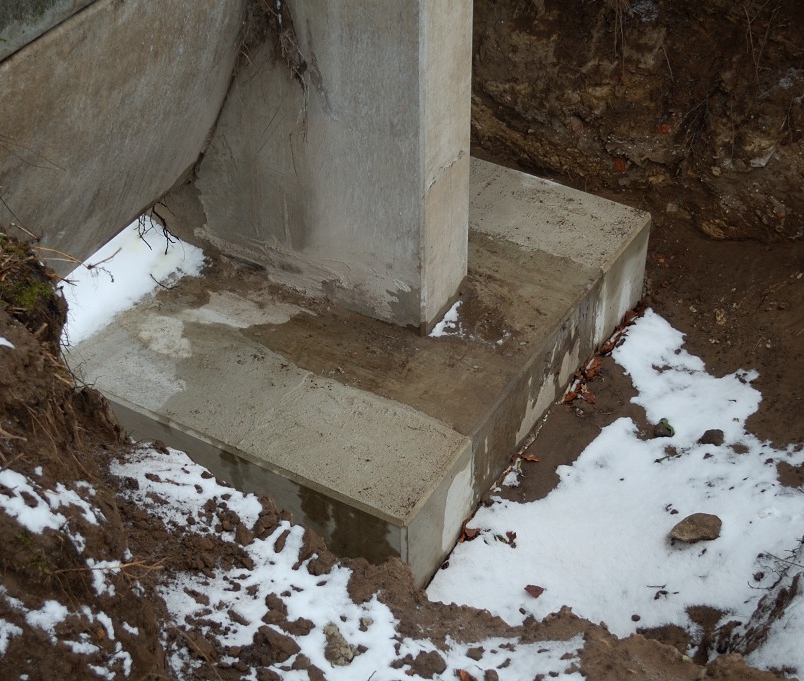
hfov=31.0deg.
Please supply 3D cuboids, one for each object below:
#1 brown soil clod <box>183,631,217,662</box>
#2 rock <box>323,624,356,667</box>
[{"bbox_3d":[-0.550,0.829,3.938,0.095,0.060,0.080,16,43,19],"label":"brown soil clod"},{"bbox_3d":[-0.147,0.715,3.399,0.074,0.068,0.115,-10,41,-11],"label":"rock"}]

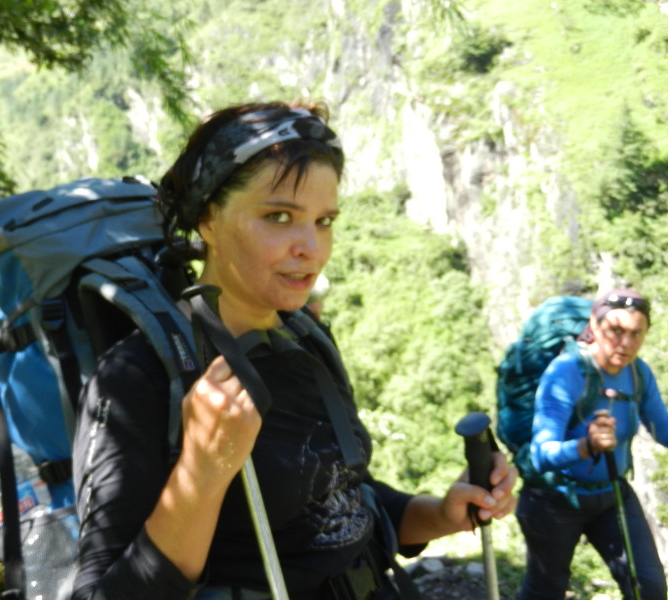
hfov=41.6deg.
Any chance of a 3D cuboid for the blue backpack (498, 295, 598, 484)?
[{"bbox_3d":[0.753,0.299,2.870,0.350,0.610,0.330,-1,16,-20],"label":"blue backpack"}]

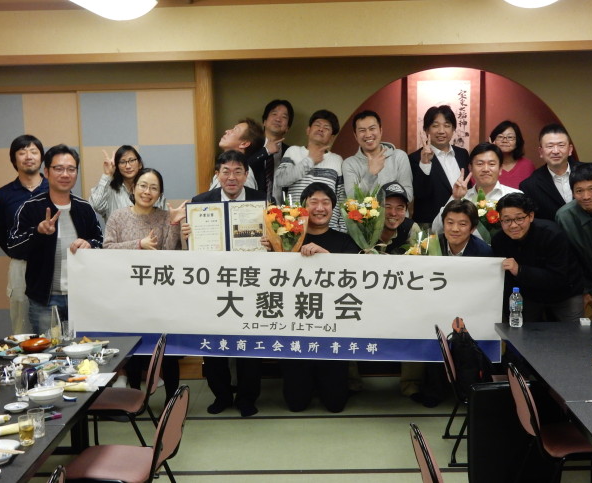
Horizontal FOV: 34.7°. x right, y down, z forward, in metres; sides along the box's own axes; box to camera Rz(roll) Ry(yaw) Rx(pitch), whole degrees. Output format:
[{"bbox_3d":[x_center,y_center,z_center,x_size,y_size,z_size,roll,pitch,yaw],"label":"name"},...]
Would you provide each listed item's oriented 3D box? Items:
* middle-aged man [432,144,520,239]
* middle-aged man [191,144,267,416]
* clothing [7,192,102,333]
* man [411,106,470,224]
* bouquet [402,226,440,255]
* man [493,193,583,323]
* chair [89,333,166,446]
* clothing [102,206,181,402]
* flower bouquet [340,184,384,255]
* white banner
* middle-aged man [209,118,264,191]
[{"bbox_3d":[1.122,0.190,5.710,0.540,1.563,0.400,0,7,9],"label":"middle-aged man"},{"bbox_3d":[-0.373,0.247,5.592,0.480,1.570,0.430,-1,7,2],"label":"middle-aged man"},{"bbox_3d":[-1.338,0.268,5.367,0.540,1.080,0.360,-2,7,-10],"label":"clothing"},{"bbox_3d":[0.932,-0.003,6.035,0.500,1.721,0.340,-1,7,3],"label":"man"},{"bbox_3d":[0.718,0.113,5.425,0.250,0.400,0.200,-1,7,2],"label":"bouquet"},{"bbox_3d":[1.381,0.364,5.439,0.540,1.302,0.620,1,8,20],"label":"man"},{"bbox_3d":[-0.895,0.779,4.812,0.490,0.690,0.450,-1,7,2],"label":"chair"},{"bbox_3d":[-0.902,0.387,5.613,0.480,1.186,0.360,-3,7,-10],"label":"clothing"},{"bbox_3d":[0.382,-0.090,5.409,0.260,0.470,0.200,-1,7,2],"label":"flower bouquet"},{"bbox_3d":[-0.057,0.361,5.327,2.440,0.590,0.050,1,7,0],"label":"white banner"},{"bbox_3d":[-0.352,0.106,6.009,0.460,1.744,0.360,6,10,43],"label":"middle-aged man"}]

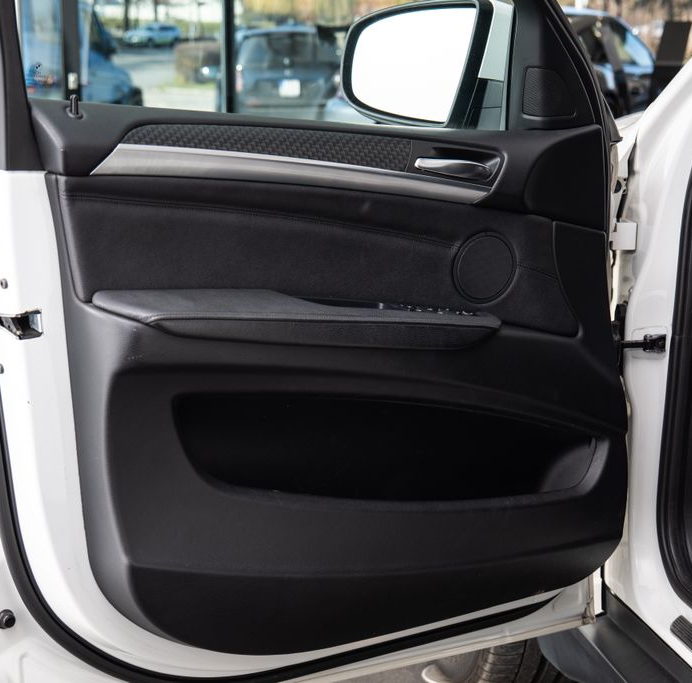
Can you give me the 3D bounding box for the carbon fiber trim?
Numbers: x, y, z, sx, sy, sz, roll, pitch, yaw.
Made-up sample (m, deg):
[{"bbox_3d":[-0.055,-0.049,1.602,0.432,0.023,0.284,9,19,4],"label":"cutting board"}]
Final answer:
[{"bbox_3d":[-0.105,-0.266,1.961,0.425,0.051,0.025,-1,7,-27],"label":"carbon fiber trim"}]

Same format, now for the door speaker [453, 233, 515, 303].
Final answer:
[{"bbox_3d":[0.205,-0.110,2.134,0.108,0.108,0.025,-5,14,-26],"label":"door speaker"}]

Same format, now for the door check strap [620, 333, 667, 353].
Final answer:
[{"bbox_3d":[0.475,0.002,2.270,0.073,0.030,0.030,-1,8,-6],"label":"door check strap"}]

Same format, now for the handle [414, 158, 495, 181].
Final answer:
[{"bbox_3d":[0.159,-0.254,2.097,0.127,0.030,0.030,0,7,-27],"label":"handle"}]

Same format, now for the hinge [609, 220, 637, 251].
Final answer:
[{"bbox_3d":[0.445,-0.170,2.290,0.045,0.050,0.045,-1,8,-6],"label":"hinge"}]

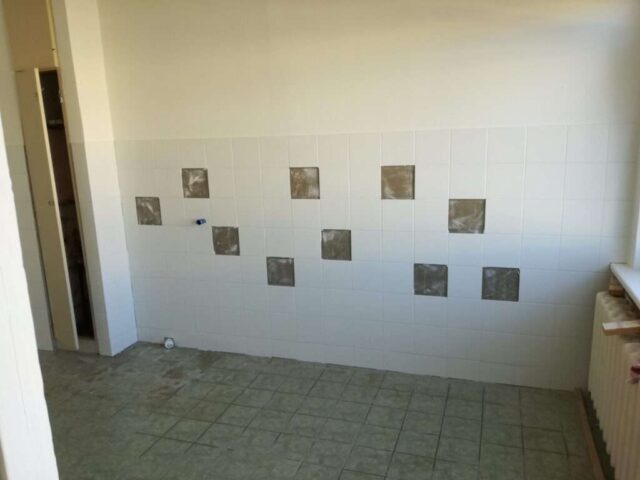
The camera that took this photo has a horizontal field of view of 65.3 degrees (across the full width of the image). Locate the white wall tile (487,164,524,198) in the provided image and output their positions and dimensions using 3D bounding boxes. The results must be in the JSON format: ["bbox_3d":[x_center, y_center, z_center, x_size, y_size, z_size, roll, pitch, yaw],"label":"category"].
[{"bbox_3d":[1.043,-0.329,2.818,0.198,0.198,0.010,2,12,18],"label":"white wall tile"}]

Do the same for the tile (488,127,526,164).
[{"bbox_3d":[1.037,-0.525,2.784,0.198,0.198,0.010,2,12,18],"label":"tile"}]

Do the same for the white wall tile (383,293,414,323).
[{"bbox_3d":[0.503,0.437,3.166,0.199,0.199,0.010,2,13,19],"label":"white wall tile"}]

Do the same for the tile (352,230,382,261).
[{"bbox_3d":[0.297,0.037,3.153,0.198,0.198,0.010,2,12,18],"label":"tile"}]

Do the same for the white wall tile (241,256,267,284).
[{"bbox_3d":[-0.456,0.207,3.440,0.198,0.198,0.010,2,12,18],"label":"white wall tile"}]

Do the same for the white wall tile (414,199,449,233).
[{"bbox_3d":[0.668,-0.147,2.979,0.198,0.198,0.008,2,12,18],"label":"white wall tile"}]

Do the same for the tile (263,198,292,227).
[{"bbox_3d":[-0.281,-0.178,3.293,0.198,0.198,0.008,2,12,18],"label":"tile"}]

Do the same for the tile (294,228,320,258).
[{"bbox_3d":[-0.084,0.025,3.276,0.198,0.198,0.010,2,12,18],"label":"tile"}]

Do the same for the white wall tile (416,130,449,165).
[{"bbox_3d":[0.657,-0.538,2.908,0.198,0.198,0.010,2,12,18],"label":"white wall tile"}]

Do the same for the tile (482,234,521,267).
[{"bbox_3d":[1.054,0.061,2.894,0.198,0.198,0.008,2,12,18],"label":"tile"}]

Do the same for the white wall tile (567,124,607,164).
[{"bbox_3d":[1.416,-0.512,2.652,0.198,0.198,0.010,2,12,18],"label":"white wall tile"}]

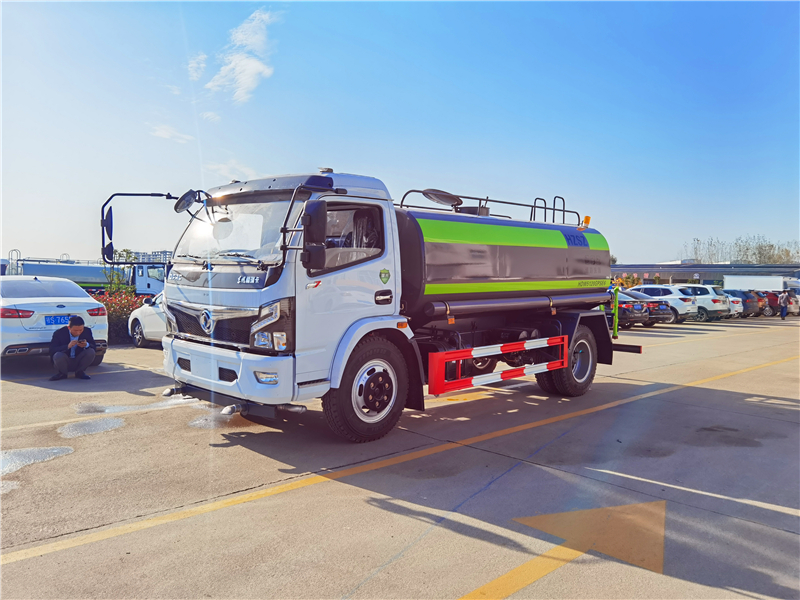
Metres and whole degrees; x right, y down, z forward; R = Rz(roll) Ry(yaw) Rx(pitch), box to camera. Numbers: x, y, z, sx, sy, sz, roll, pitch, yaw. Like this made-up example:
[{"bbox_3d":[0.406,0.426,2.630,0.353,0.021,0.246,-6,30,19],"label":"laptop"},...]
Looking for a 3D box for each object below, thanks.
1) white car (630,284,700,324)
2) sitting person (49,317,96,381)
[{"bbox_3d":[11.925,0.172,29.923,4.580,1.700,1.850,3,2,43],"label":"white car"},{"bbox_3d":[-4.876,0.681,9.243,0.660,0.900,0.750,1,2,-30],"label":"sitting person"}]

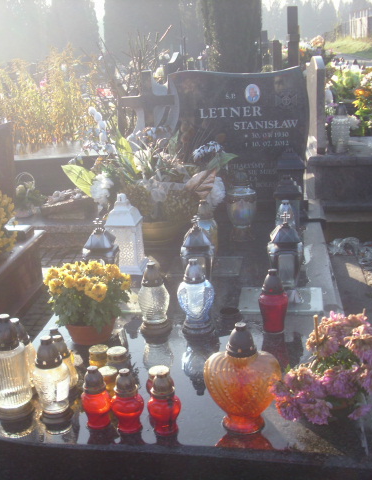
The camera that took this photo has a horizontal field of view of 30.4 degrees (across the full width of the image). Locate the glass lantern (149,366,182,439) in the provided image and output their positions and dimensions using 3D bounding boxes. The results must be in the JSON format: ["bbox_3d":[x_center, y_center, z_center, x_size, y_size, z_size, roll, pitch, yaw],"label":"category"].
[{"bbox_3d":[-0.056,0.433,1.856,0.086,0.180,0.086,-1,16,7],"label":"glass lantern"}]

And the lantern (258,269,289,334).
[{"bbox_3d":[0.314,0.216,2.443,0.106,0.224,0.106,-1,16,7],"label":"lantern"}]

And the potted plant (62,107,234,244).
[{"bbox_3d":[-0.167,-0.320,3.355,0.800,0.640,0.550,-1,16,8],"label":"potted plant"}]

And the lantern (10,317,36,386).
[{"bbox_3d":[-0.505,0.349,2.066,0.096,0.243,0.096,-1,17,7],"label":"lantern"}]

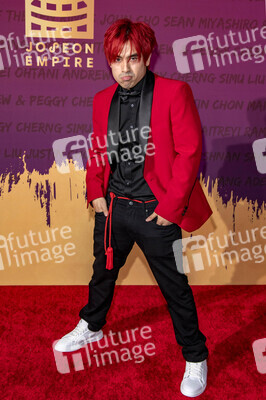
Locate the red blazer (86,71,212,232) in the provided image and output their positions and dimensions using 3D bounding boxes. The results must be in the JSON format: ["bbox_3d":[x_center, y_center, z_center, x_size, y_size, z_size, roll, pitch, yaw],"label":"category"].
[{"bbox_3d":[0.081,-0.200,2.048,0.510,0.740,0.320,7,15,26],"label":"red blazer"}]

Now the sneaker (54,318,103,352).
[{"bbox_3d":[-0.280,0.723,2.419,0.280,0.120,0.110,-4,12,-27],"label":"sneaker"}]

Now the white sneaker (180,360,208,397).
[{"bbox_3d":[0.302,0.798,2.115,0.113,0.120,0.290,4,12,12],"label":"white sneaker"}]

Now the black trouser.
[{"bbox_3d":[0.060,0.365,2.207,0.640,0.820,0.330,7,12,26],"label":"black trouser"}]

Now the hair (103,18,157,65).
[{"bbox_3d":[-0.009,-0.686,1.940,0.215,0.210,0.235,3,22,14],"label":"hair"}]

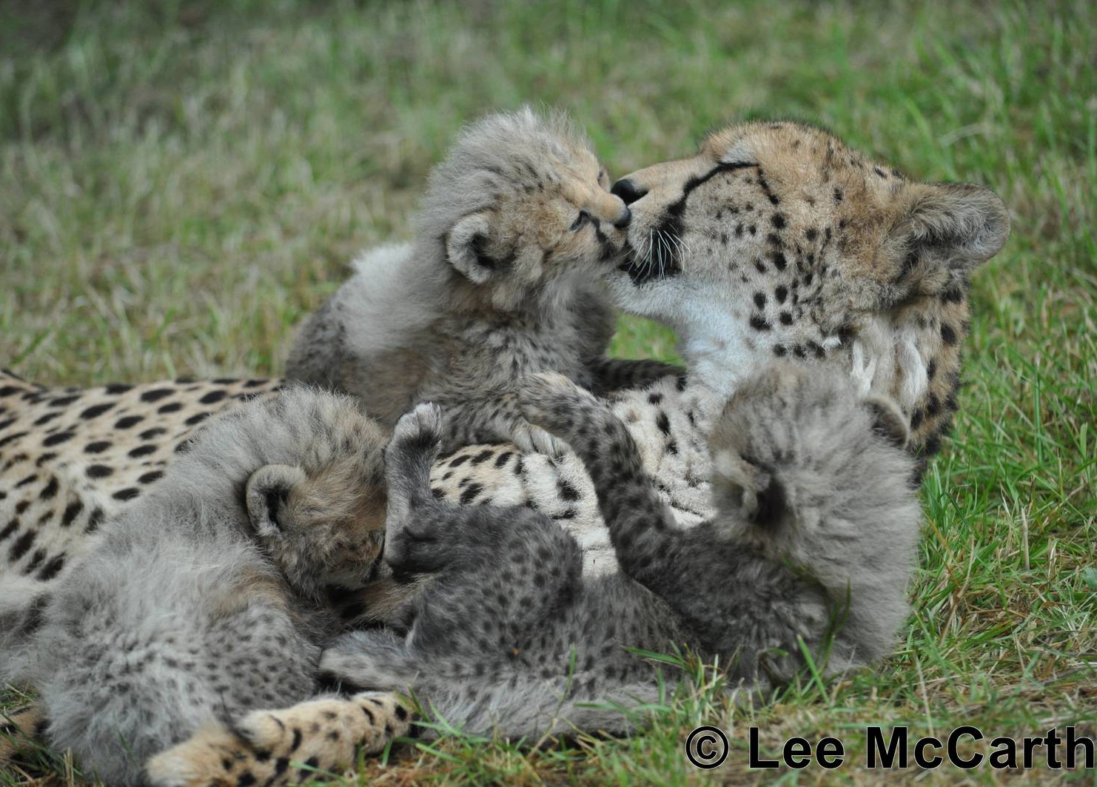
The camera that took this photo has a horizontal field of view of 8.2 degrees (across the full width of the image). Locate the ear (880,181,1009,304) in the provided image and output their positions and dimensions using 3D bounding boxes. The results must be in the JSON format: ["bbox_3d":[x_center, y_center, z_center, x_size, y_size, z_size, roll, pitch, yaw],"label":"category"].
[{"bbox_3d":[0.251,-0.095,4.830,0.080,0.072,0.045,-13,25,6],"label":"ear"}]

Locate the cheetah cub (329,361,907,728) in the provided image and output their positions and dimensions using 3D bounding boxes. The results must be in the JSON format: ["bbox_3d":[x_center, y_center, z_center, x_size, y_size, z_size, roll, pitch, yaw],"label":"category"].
[{"bbox_3d":[0.044,0.099,4.720,0.360,0.210,0.185,-8,-7,0],"label":"cheetah cub"}]

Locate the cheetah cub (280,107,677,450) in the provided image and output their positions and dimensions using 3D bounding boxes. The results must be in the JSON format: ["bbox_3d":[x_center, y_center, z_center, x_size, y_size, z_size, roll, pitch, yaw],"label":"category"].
[{"bbox_3d":[-0.053,-0.070,4.870,0.260,0.210,0.165,6,13,30],"label":"cheetah cub"}]

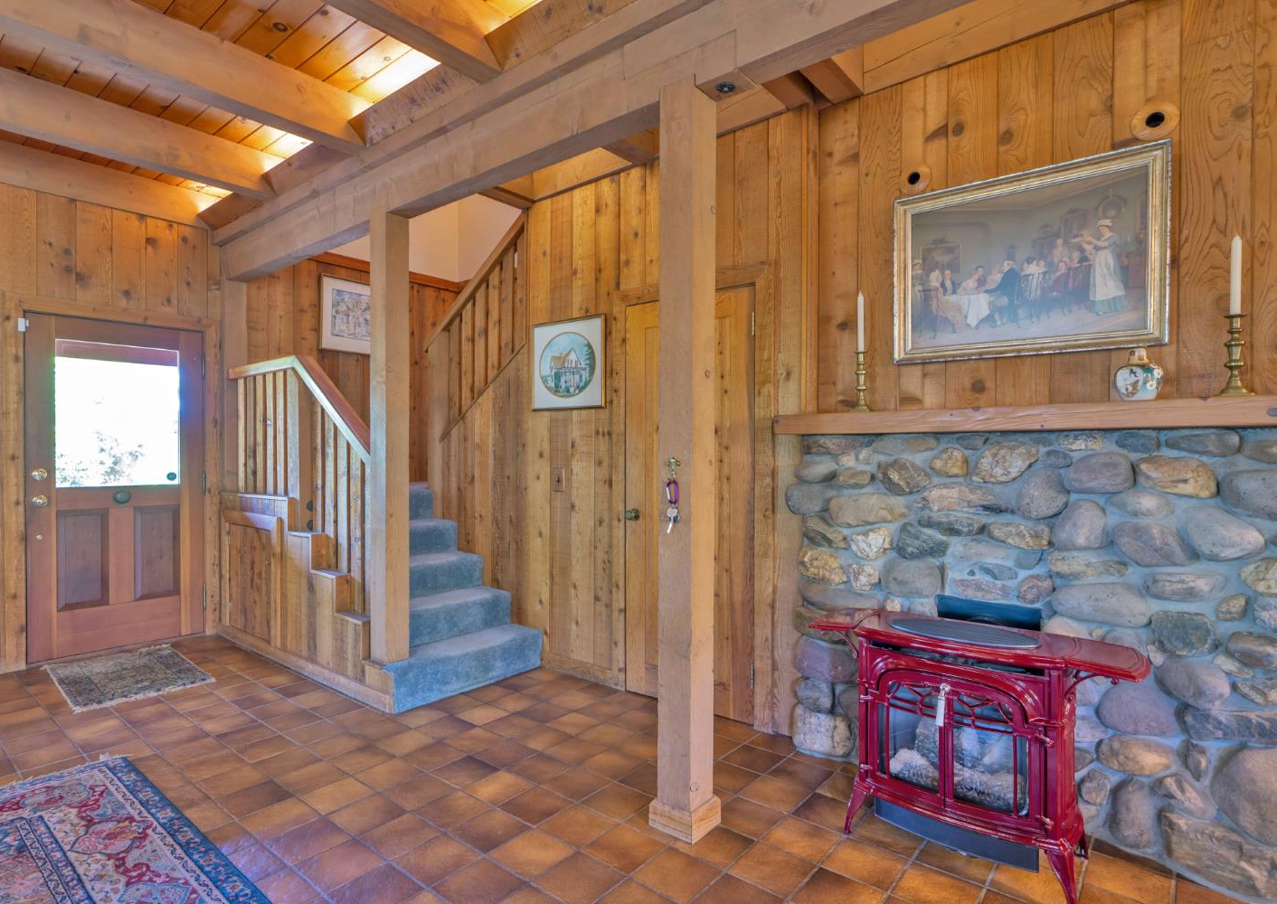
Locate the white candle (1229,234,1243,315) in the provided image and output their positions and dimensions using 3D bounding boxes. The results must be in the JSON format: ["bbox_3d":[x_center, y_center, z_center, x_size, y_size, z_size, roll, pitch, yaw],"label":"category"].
[{"bbox_3d":[1.766,-0.521,2.001,0.023,0.247,0.024,0,0,39],"label":"white candle"}]

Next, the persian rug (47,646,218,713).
[{"bbox_3d":[-2.870,1.243,3.817,1.010,0.010,0.610,0,0,43],"label":"persian rug"}]

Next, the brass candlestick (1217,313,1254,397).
[{"bbox_3d":[1.766,-0.285,2.003,0.084,0.251,0.084,0,0,39],"label":"brass candlestick"}]

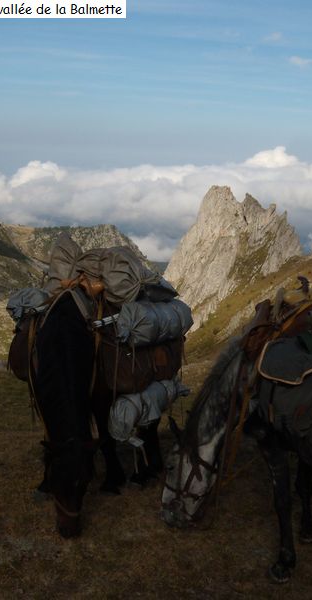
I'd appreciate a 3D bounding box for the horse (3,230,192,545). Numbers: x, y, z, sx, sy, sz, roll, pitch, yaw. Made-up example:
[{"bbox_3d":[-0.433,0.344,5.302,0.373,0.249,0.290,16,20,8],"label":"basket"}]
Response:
[{"bbox_3d":[-0.490,0.510,6.280,1.160,2.000,2.120,2,5,20],"label":"horse"}]

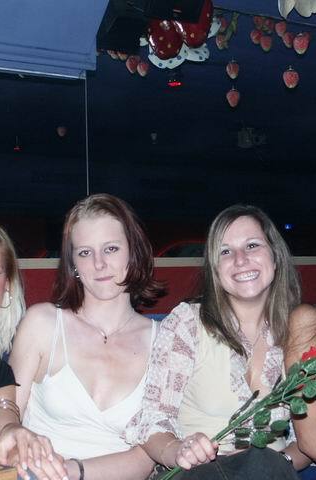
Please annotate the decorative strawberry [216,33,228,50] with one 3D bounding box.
[{"bbox_3d":[0.222,-0.683,2.550,0.043,0.055,0.043,-1,-3,0],"label":"decorative strawberry"}]

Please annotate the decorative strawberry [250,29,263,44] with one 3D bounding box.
[{"bbox_3d":[0.340,-0.700,2.550,0.043,0.055,0.043,-1,-3,0],"label":"decorative strawberry"}]

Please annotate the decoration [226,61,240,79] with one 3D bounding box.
[{"bbox_3d":[0.264,-0.598,2.600,0.045,0.066,0.045,-2,-3,6],"label":"decoration"}]

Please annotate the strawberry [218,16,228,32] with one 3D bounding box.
[{"bbox_3d":[0.229,-0.758,2.600,0.043,0.055,0.043,-1,-3,0],"label":"strawberry"}]

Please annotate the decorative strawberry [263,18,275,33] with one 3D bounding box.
[{"bbox_3d":[0.389,-0.752,2.600,0.043,0.055,0.043,-1,-3,0],"label":"decorative strawberry"}]

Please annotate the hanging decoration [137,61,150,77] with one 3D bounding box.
[{"bbox_3d":[-0.048,-0.560,2.420,0.043,0.055,0.043,-1,-3,0],"label":"hanging decoration"}]

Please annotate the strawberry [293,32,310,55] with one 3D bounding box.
[{"bbox_3d":[0.404,-0.553,2.080,0.046,0.059,0.046,-1,-3,0],"label":"strawberry"}]

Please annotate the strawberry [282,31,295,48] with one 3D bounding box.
[{"bbox_3d":[0.471,-0.716,2.650,0.043,0.059,0.043,-2,-3,11],"label":"strawberry"}]

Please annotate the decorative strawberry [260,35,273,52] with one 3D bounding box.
[{"bbox_3d":[0.389,-0.702,2.650,0.042,0.058,0.042,-2,-3,9],"label":"decorative strawberry"}]

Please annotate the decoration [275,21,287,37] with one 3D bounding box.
[{"bbox_3d":[0.453,-0.774,2.720,0.042,0.058,0.042,-2,-3,10],"label":"decoration"}]

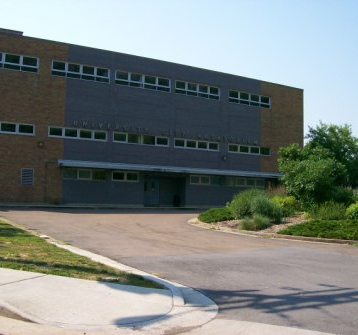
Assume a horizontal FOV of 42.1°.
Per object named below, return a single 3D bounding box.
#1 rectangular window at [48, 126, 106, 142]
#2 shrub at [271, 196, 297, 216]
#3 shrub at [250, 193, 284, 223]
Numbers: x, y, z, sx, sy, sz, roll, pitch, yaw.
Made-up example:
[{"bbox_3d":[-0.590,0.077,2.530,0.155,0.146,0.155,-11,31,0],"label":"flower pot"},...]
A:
[{"bbox_3d":[-7.304,-2.412,33.996,4.399,0.750,0.150,4,-5,-29],"label":"rectangular window"},{"bbox_3d":[5.554,2.000,24.500,1.300,1.123,1.300,0,-5,13],"label":"shrub"},{"bbox_3d":[4.136,1.938,22.000,1.527,1.284,1.527,0,-5,11],"label":"shrub"}]

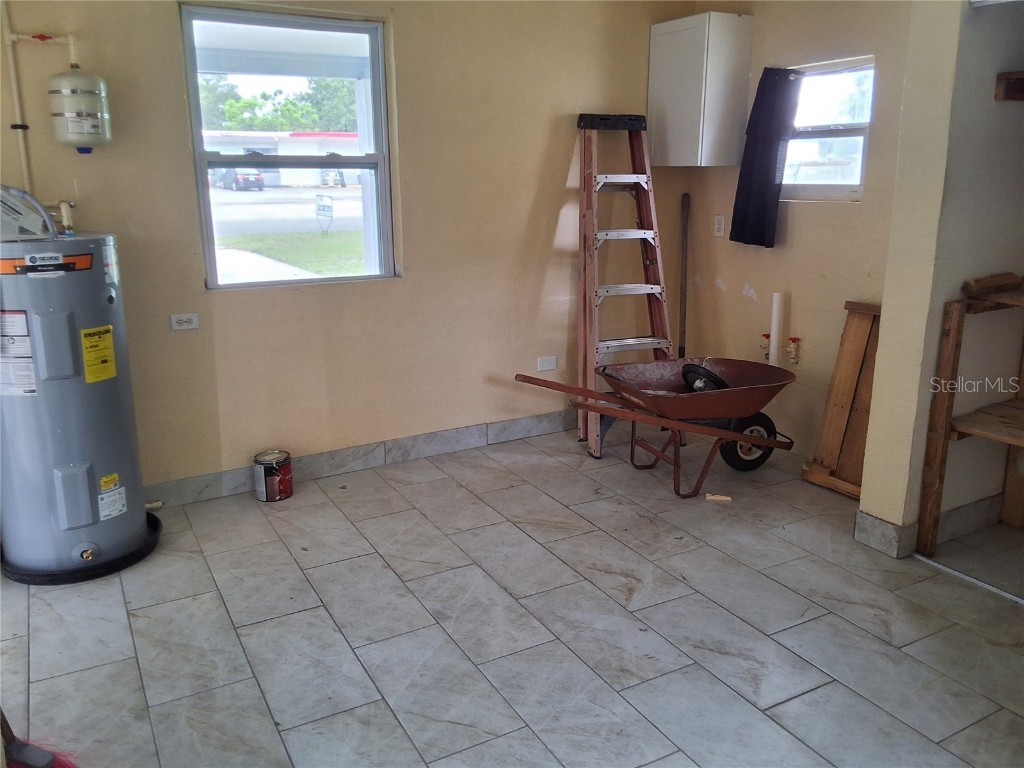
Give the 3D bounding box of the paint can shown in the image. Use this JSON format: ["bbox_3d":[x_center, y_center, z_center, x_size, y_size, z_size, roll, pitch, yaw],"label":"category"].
[{"bbox_3d":[-1.115,0.432,3.877,0.165,0.193,0.165,0,15,0],"label":"paint can"}]

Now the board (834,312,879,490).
[{"bbox_3d":[1.654,0.084,3.850,0.020,0.795,0.150,2,12,-30],"label":"board"}]

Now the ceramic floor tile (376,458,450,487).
[{"bbox_3d":[-0.501,0.453,4.184,0.301,0.010,0.305,-8,17,-28],"label":"ceramic floor tile"}]

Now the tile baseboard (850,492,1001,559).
[{"bbox_3d":[1.762,0.554,3.476,0.690,0.138,0.205,-8,17,-28],"label":"tile baseboard"}]

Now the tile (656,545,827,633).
[{"bbox_3d":[0.824,0.748,3.049,0.301,0.010,0.604,-8,17,-28],"label":"tile"}]

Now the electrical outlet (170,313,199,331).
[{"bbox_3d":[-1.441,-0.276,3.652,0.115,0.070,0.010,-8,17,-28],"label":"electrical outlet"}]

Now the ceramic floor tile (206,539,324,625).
[{"bbox_3d":[-0.940,0.739,3.112,0.301,0.010,0.604,-8,17,-28],"label":"ceramic floor tile"}]

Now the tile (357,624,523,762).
[{"bbox_3d":[-0.234,0.909,2.493,0.303,0.010,0.605,-8,17,-28],"label":"tile"}]

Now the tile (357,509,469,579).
[{"bbox_3d":[-0.420,0.661,3.441,0.301,0.010,0.607,-8,17,-28],"label":"tile"}]

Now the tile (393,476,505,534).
[{"bbox_3d":[-0.292,0.557,3.816,0.303,0.010,0.605,-8,17,-28],"label":"tile"}]

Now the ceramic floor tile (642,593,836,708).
[{"bbox_3d":[0.704,0.859,2.716,0.305,0.010,0.611,-8,17,-28],"label":"ceramic floor tile"}]

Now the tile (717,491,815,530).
[{"bbox_3d":[1.083,0.544,3.890,0.305,0.010,0.611,-8,17,-28],"label":"tile"}]

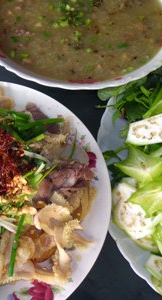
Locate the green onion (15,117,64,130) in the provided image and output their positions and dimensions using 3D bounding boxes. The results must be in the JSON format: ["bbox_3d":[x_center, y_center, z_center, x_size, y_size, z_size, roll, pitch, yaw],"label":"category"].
[{"bbox_3d":[-0.042,-0.027,0.451,0.051,0.007,0.008,-11,63,-9],"label":"green onion"}]

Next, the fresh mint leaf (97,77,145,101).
[{"bbox_3d":[0.042,-0.064,0.452,0.045,0.015,0.025,-14,59,-11],"label":"fresh mint leaf"}]

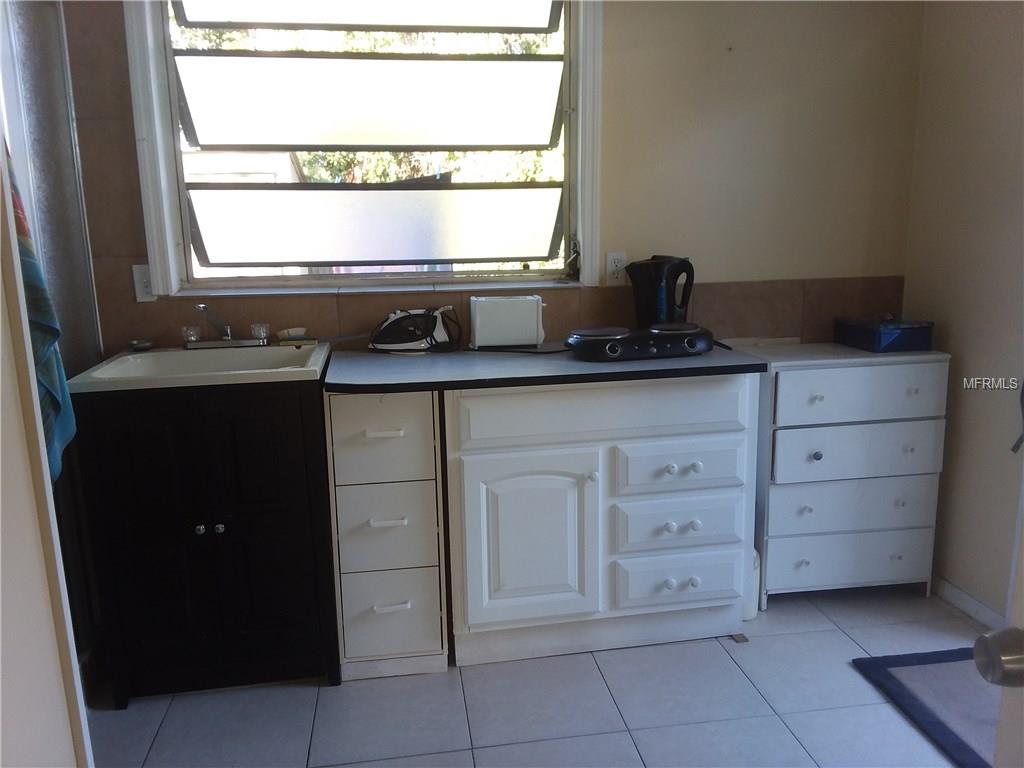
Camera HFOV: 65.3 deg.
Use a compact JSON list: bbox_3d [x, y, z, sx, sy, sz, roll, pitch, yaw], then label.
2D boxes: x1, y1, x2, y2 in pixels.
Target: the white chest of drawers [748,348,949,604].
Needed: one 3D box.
[{"bbox_3d":[1.077,0.292,2.752,0.608,0.817,0.381,-3,11,-8],"label":"white chest of drawers"}]

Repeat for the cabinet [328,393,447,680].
[{"bbox_3d":[-0.375,0.382,2.449,0.295,0.824,0.526,-3,11,-8],"label":"cabinet"}]

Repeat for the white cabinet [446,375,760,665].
[{"bbox_3d":[0.237,0.346,2.554,0.908,0.824,0.539,-3,11,-8],"label":"white cabinet"}]

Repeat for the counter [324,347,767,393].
[{"bbox_3d":[0.075,-0.065,2.459,1.229,0.028,0.603,-3,11,-8],"label":"counter"}]

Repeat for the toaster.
[{"bbox_3d":[-0.014,-0.205,2.660,0.240,0.166,0.123,-3,11,-8],"label":"toaster"}]

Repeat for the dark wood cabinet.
[{"bbox_3d":[-0.832,0.382,2.366,0.621,0.876,0.529,-3,11,-8],"label":"dark wood cabinet"}]

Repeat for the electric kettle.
[{"bbox_3d":[0.486,-0.284,2.664,0.231,0.278,0.160,-2,11,-3],"label":"electric kettle"}]

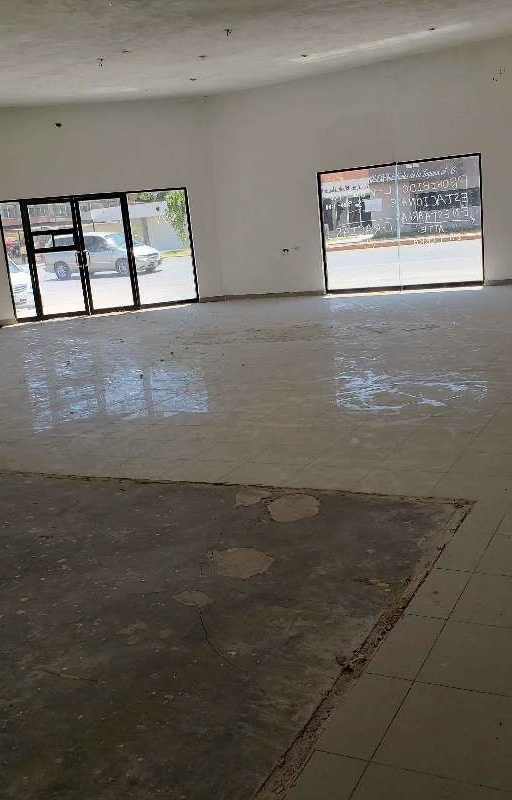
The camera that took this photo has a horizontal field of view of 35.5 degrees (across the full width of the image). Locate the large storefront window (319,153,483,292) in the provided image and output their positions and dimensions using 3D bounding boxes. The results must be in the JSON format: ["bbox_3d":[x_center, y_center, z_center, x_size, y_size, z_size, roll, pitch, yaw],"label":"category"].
[{"bbox_3d":[2.401,-2.884,13.452,2.757,2.092,0.100,0,13,27],"label":"large storefront window"}]

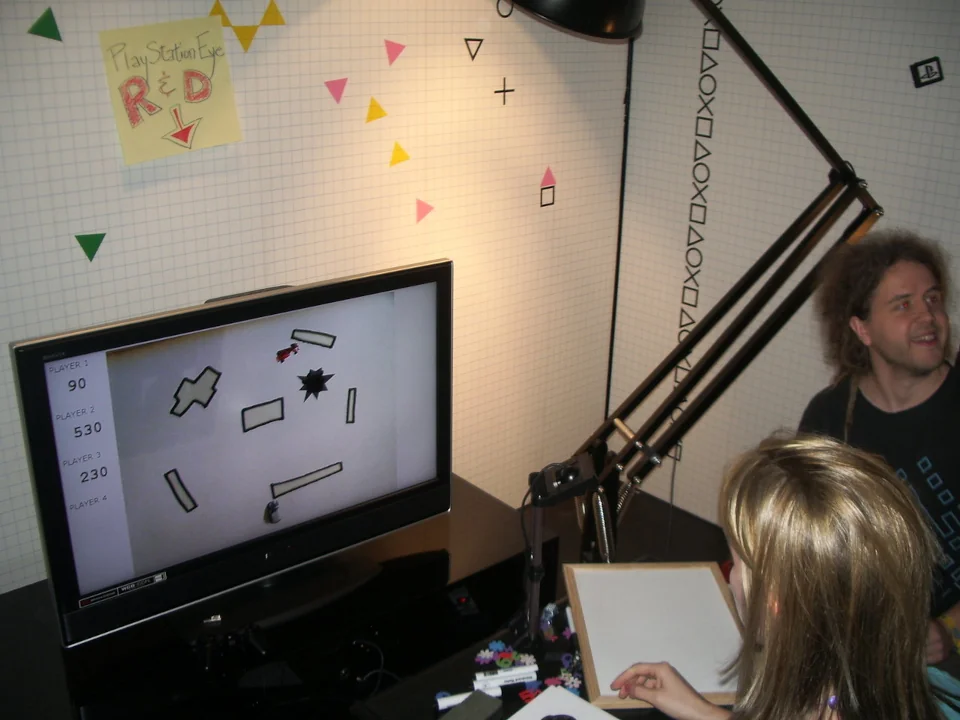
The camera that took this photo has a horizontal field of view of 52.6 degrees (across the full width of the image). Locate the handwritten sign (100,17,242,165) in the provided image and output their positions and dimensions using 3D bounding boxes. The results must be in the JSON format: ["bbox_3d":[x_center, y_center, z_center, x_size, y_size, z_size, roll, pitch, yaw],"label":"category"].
[{"bbox_3d":[-0.661,-0.583,2.091,0.283,0.285,0.012,-24,31,-35],"label":"handwritten sign"}]

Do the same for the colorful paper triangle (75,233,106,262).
[{"bbox_3d":[-0.831,-0.238,2.076,0.070,0.062,0.005,-12,24,-40],"label":"colorful paper triangle"}]

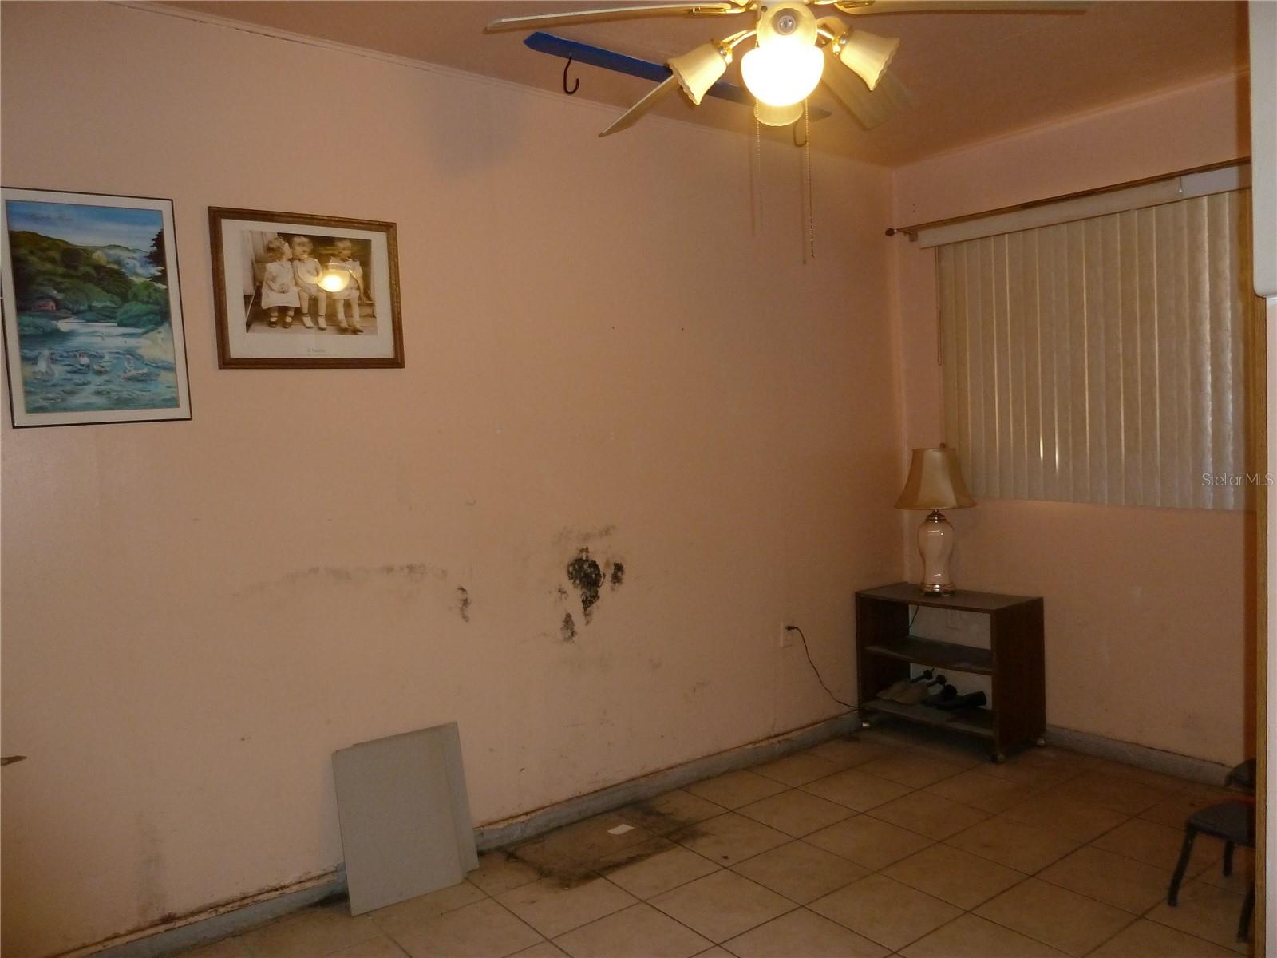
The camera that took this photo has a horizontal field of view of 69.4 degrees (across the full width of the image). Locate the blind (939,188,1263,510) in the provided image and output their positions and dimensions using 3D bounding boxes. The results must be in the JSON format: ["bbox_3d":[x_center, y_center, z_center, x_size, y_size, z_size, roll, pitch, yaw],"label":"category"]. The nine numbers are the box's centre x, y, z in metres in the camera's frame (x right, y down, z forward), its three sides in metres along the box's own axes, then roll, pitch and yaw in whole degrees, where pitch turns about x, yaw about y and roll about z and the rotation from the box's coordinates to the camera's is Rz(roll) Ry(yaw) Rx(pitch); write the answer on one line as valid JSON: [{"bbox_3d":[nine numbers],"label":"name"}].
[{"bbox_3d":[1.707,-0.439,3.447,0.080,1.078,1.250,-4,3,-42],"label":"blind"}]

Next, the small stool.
[{"bbox_3d":[1.578,1.006,2.392,0.335,0.224,0.285,-4,3,-36],"label":"small stool"}]

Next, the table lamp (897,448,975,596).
[{"bbox_3d":[1.276,0.169,3.946,0.342,0.630,0.342,-4,3,-36],"label":"table lamp"}]

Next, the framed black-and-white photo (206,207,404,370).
[{"bbox_3d":[-0.918,-0.525,2.598,0.522,0.431,0.030,-4,3,-36],"label":"framed black-and-white photo"}]

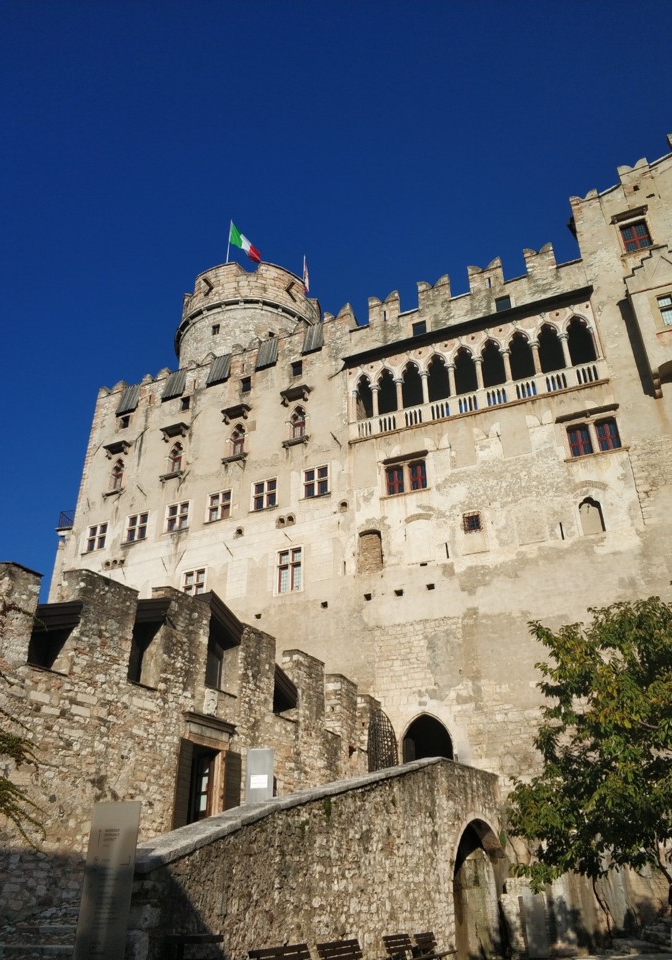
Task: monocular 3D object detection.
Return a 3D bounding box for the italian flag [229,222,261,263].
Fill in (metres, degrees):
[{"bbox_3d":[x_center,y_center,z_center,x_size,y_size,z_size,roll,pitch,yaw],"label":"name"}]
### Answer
[{"bbox_3d":[-6.988,-18.339,57.757,2.500,2.900,0.400,10,-32,-17],"label":"italian flag"}]

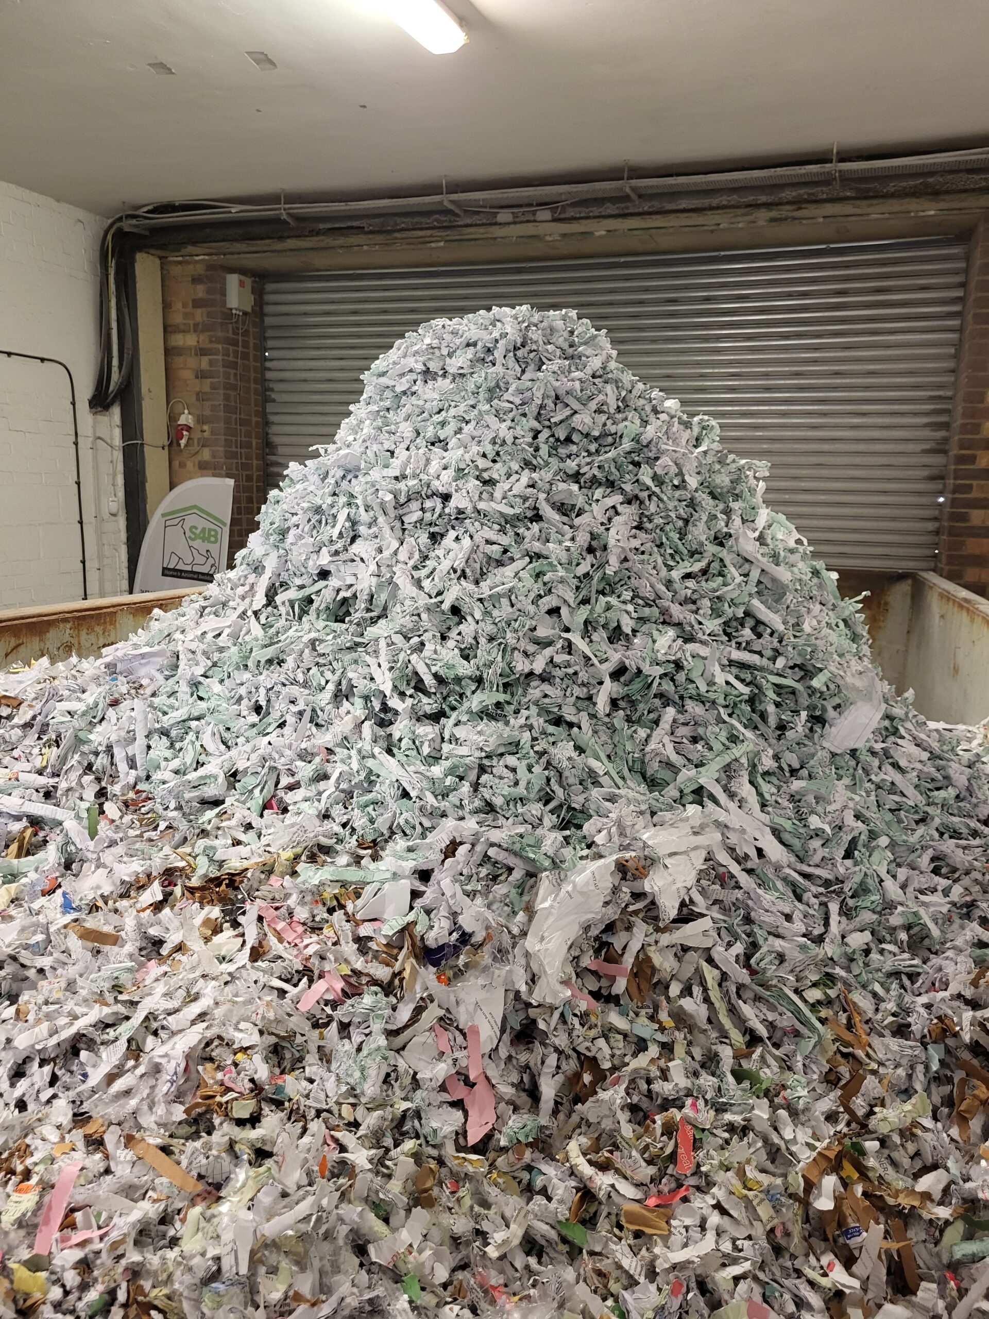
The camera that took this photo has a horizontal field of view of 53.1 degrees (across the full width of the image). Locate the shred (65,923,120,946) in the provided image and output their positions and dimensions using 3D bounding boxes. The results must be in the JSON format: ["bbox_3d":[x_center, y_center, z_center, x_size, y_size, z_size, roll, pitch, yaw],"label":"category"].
[{"bbox_3d":[-0.517,0.354,1.275,0.066,0.018,0.022,3,9,12],"label":"shred"}]

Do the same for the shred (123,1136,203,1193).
[{"bbox_3d":[-0.297,0.452,0.887,0.100,0.010,0.014,9,12,37],"label":"shred"}]

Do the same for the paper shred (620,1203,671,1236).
[{"bbox_3d":[0.128,0.471,0.835,0.042,0.015,0.021,3,9,12],"label":"paper shred"}]

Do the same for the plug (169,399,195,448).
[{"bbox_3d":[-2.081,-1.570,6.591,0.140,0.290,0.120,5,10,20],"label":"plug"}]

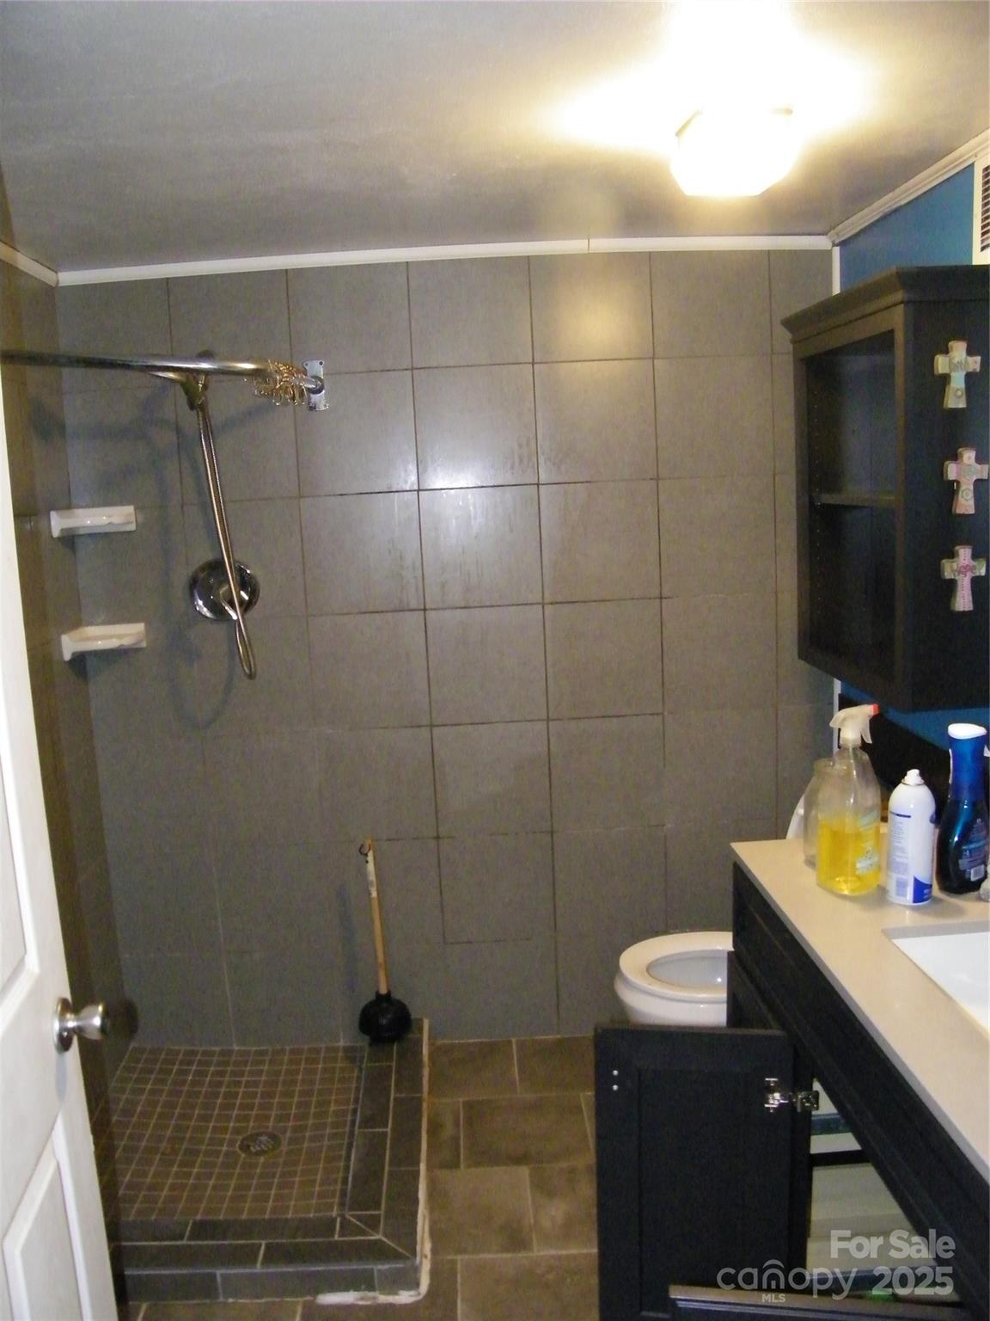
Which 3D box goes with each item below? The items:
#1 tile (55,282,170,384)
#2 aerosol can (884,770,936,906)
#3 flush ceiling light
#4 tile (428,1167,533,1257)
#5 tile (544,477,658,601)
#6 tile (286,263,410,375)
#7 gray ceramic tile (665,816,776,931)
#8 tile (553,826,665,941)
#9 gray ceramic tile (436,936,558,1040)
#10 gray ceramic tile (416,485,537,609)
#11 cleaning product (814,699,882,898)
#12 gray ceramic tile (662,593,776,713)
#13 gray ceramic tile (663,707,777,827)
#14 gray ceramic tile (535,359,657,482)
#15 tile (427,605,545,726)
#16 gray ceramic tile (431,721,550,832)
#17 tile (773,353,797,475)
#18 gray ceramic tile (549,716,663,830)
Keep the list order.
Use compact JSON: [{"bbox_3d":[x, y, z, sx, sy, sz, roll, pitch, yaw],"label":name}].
[{"bbox_3d":[-0.958,-0.828,2.708,0.270,0.270,0.010,-3,8,0],"label":"tile"},{"bbox_3d":[0.601,0.247,1.541,0.066,0.196,0.066,-3,8,0],"label":"aerosol can"},{"bbox_3d":[0.426,-0.887,1.851,0.215,0.100,0.215,-3,8,0],"label":"flush ceiling light"},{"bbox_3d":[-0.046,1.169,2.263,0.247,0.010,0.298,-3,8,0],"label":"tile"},{"bbox_3d":[0.272,-0.305,2.778,0.303,0.303,0.010,-3,8,-1],"label":"tile"},{"bbox_3d":[-0.363,-0.855,2.683,0.303,0.257,0.012,-3,8,0],"label":"tile"},{"bbox_3d":[0.615,0.582,2.899,0.303,0.303,0.012,-3,8,0],"label":"gray ceramic tile"},{"bbox_3d":[0.314,0.602,2.908,0.303,0.303,0.010,-3,8,-1],"label":"tile"},{"bbox_3d":[0.022,0.908,2.946,0.303,0.279,0.010,-3,8,-1],"label":"gray ceramic tile"},{"bbox_3d":[-0.043,-0.295,2.788,0.304,0.304,0.010,-3,8,0],"label":"gray ceramic tile"},{"bbox_3d":[0.525,0.202,1.587,0.097,0.277,0.086,-1,8,12],"label":"cleaning product"},{"bbox_3d":[0.590,-0.019,2.809,0.303,0.303,0.012,-3,8,0],"label":"gray ceramic tile"},{"bbox_3d":[0.606,0.285,2.875,0.304,0.304,0.010,-3,8,0],"label":"gray ceramic tile"},{"bbox_3d":[0.258,-0.612,2.744,0.304,0.304,0.010,-3,8,0],"label":"gray ceramic tile"},{"bbox_3d":[-0.021,0.013,2.813,0.303,0.303,0.012,-3,8,0],"label":"tile"},{"bbox_3d":[-0.007,0.317,2.859,0.303,0.303,0.012,-3,8,0],"label":"gray ceramic tile"},{"bbox_3d":[0.783,-0.626,2.719,0.148,0.303,0.012,-3,8,0],"label":"tile"},{"bbox_3d":[0.300,0.300,2.865,0.303,0.303,0.010,-3,8,-1],"label":"gray ceramic tile"}]

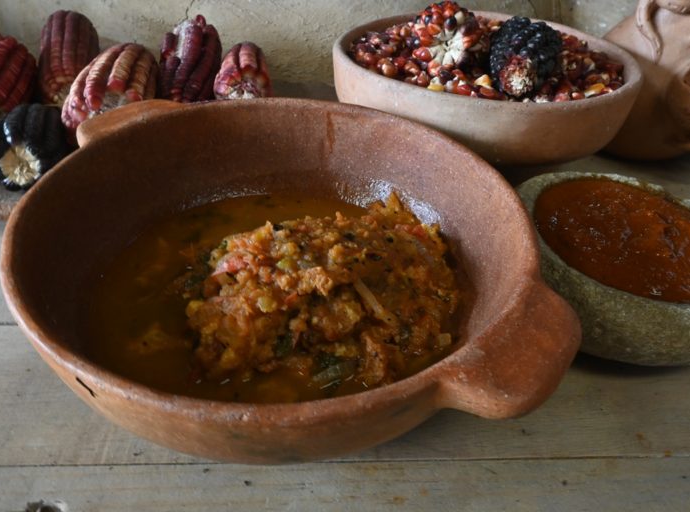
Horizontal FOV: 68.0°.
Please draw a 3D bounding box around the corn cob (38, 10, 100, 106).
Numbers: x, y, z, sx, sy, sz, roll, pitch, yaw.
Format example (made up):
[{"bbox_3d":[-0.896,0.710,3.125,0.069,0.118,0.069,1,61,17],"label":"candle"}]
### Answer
[{"bbox_3d":[-0.248,-0.183,0.464,0.048,0.048,0.115,-13,51,-18],"label":"corn cob"}]

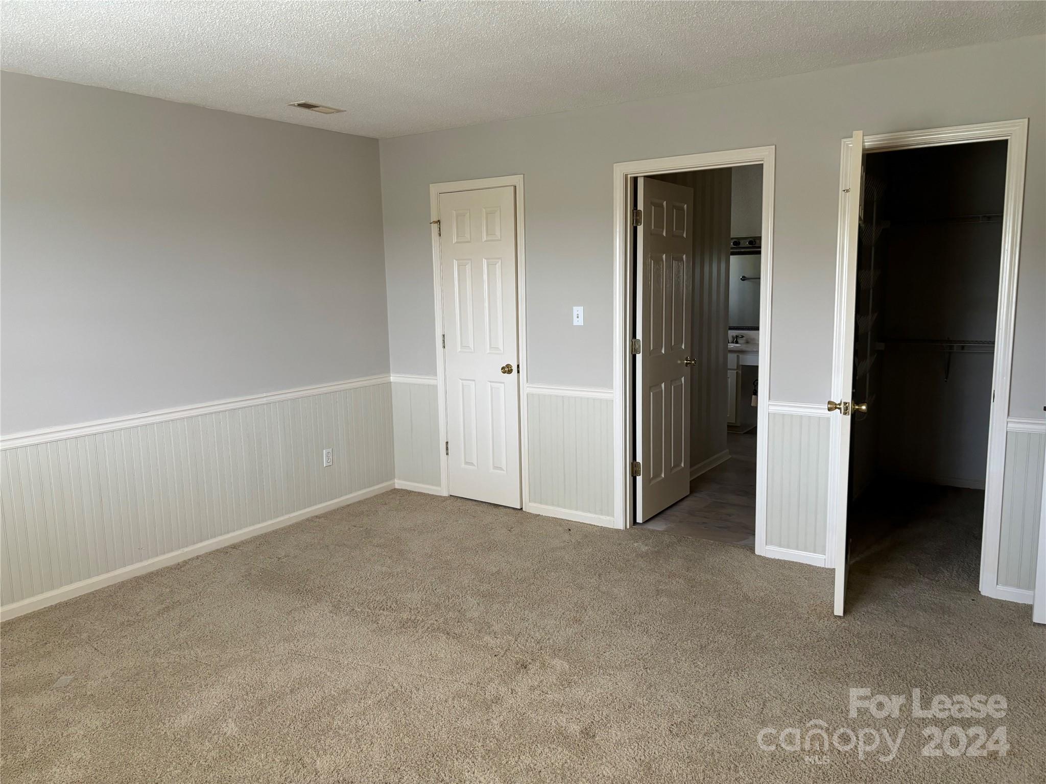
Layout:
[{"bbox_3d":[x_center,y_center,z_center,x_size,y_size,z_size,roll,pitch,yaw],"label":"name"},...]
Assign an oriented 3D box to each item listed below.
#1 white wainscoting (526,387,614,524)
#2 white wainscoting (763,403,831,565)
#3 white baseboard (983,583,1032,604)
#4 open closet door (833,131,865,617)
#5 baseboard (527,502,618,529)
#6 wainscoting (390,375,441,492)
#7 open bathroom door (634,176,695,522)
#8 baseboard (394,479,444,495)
[{"bbox_3d":[0.280,0.383,4.796,0.605,0.835,0.040,5,10,34],"label":"white wainscoting"},{"bbox_3d":[1.408,0.470,4.032,0.310,0.835,0.040,5,10,34],"label":"white wainscoting"},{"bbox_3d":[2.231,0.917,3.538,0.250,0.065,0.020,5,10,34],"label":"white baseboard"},{"bbox_3d":[1.468,-0.076,3.544,0.036,2.030,0.615,2,9,23],"label":"open closet door"},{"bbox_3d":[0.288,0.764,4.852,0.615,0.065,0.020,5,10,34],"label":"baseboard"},{"bbox_3d":[-0.753,0.302,5.495,0.440,0.830,0.040,5,10,34],"label":"wainscoting"},{"bbox_3d":[0.894,-0.255,4.905,0.036,2.030,0.750,5,10,34],"label":"open bathroom door"},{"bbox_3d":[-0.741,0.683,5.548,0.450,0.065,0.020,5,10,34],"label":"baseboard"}]

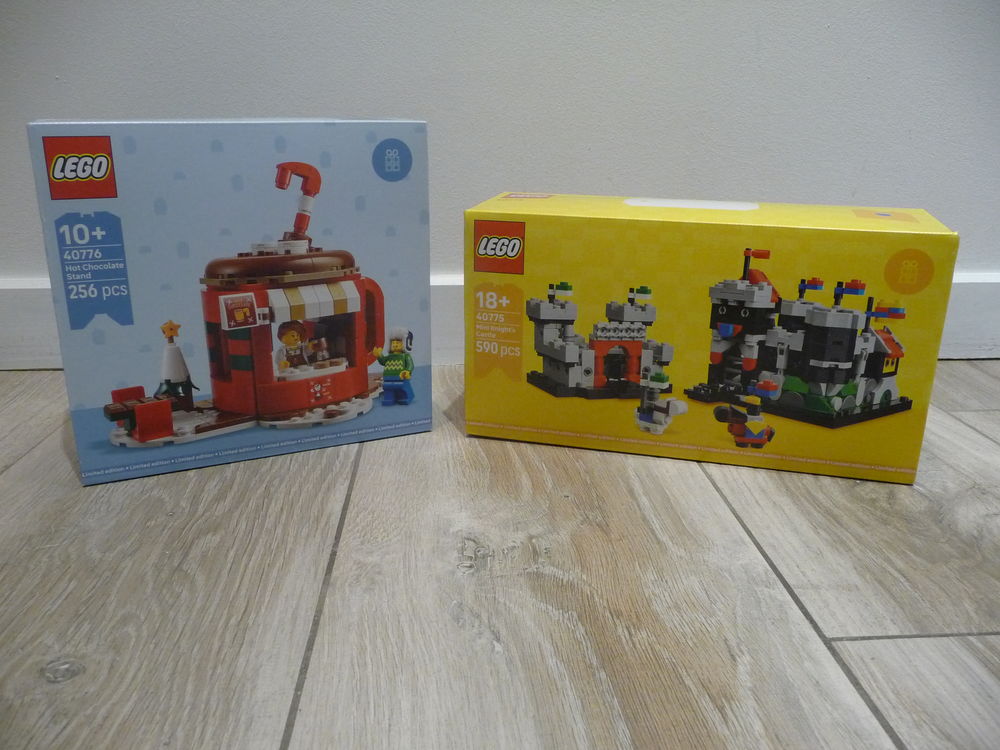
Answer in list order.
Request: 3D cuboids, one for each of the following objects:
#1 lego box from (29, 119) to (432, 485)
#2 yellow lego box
[{"bbox_3d":[-0.149,-0.052,0.483,0.202,0.191,0.072,-8,20,-24],"label":"lego box"},{"bbox_3d":[0.117,-0.030,0.503,0.262,0.141,0.089,5,19,14],"label":"yellow lego box"}]

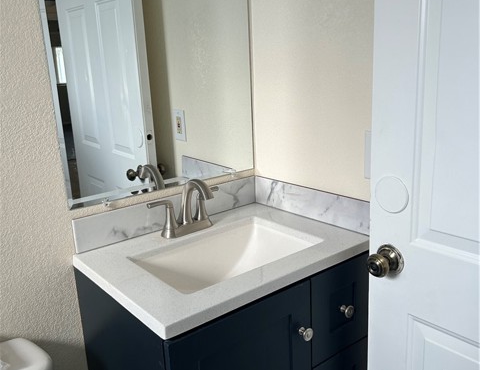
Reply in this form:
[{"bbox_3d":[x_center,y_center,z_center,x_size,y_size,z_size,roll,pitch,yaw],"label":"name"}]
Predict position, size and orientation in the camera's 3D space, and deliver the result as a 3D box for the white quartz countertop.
[{"bbox_3d":[-0.040,0.169,1.248,0.627,0.028,0.485,-14,18,-36],"label":"white quartz countertop"}]

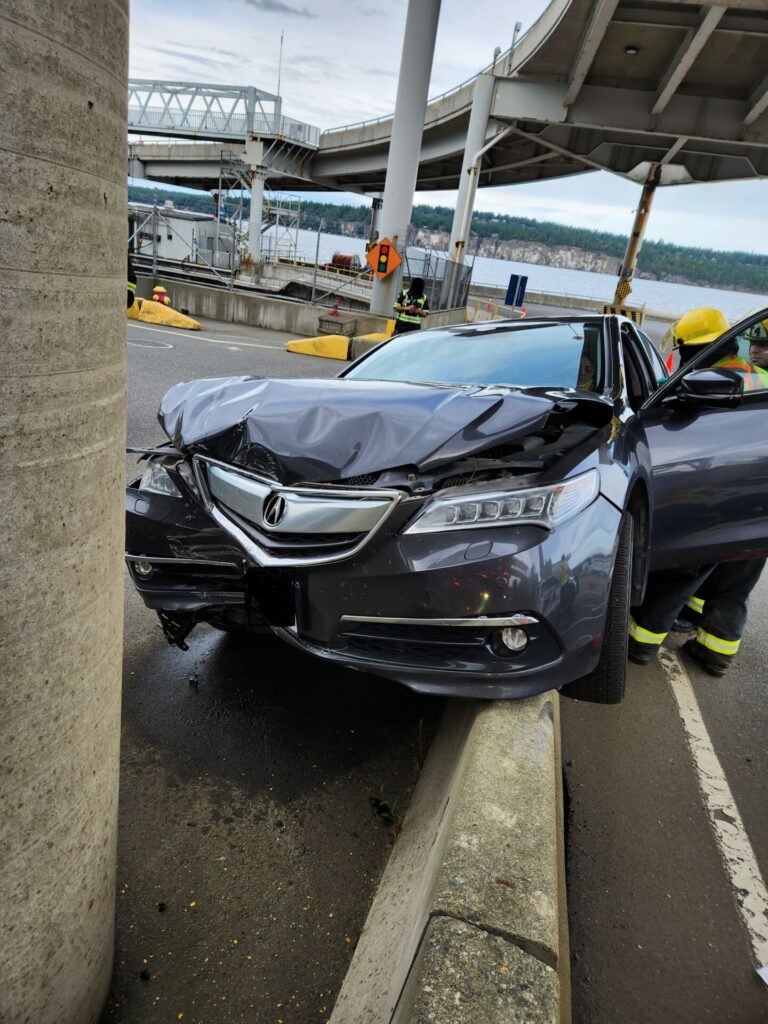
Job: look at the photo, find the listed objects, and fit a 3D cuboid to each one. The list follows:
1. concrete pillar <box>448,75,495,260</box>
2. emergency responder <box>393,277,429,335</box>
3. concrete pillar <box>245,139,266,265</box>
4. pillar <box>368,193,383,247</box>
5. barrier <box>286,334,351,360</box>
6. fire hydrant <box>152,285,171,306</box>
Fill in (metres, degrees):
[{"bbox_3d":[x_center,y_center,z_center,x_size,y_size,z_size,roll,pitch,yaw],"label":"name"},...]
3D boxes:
[{"bbox_3d":[3.471,-13.739,29.900,0.760,9.300,0.760,9,22,2],"label":"concrete pillar"},{"bbox_3d":[0.482,-3.759,13.566,0.640,1.760,0.450,8,22,0],"label":"emergency responder"},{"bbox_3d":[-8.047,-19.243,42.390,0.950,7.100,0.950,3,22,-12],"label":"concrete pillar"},{"bbox_3d":[-0.686,-23.114,56.590,0.880,5.636,0.880,7,22,-3],"label":"pillar"},{"bbox_3d":[-1.365,-3.617,14.591,1.300,0.460,0.450,8,22,0],"label":"barrier"},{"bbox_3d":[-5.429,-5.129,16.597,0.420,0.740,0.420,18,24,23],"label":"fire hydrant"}]

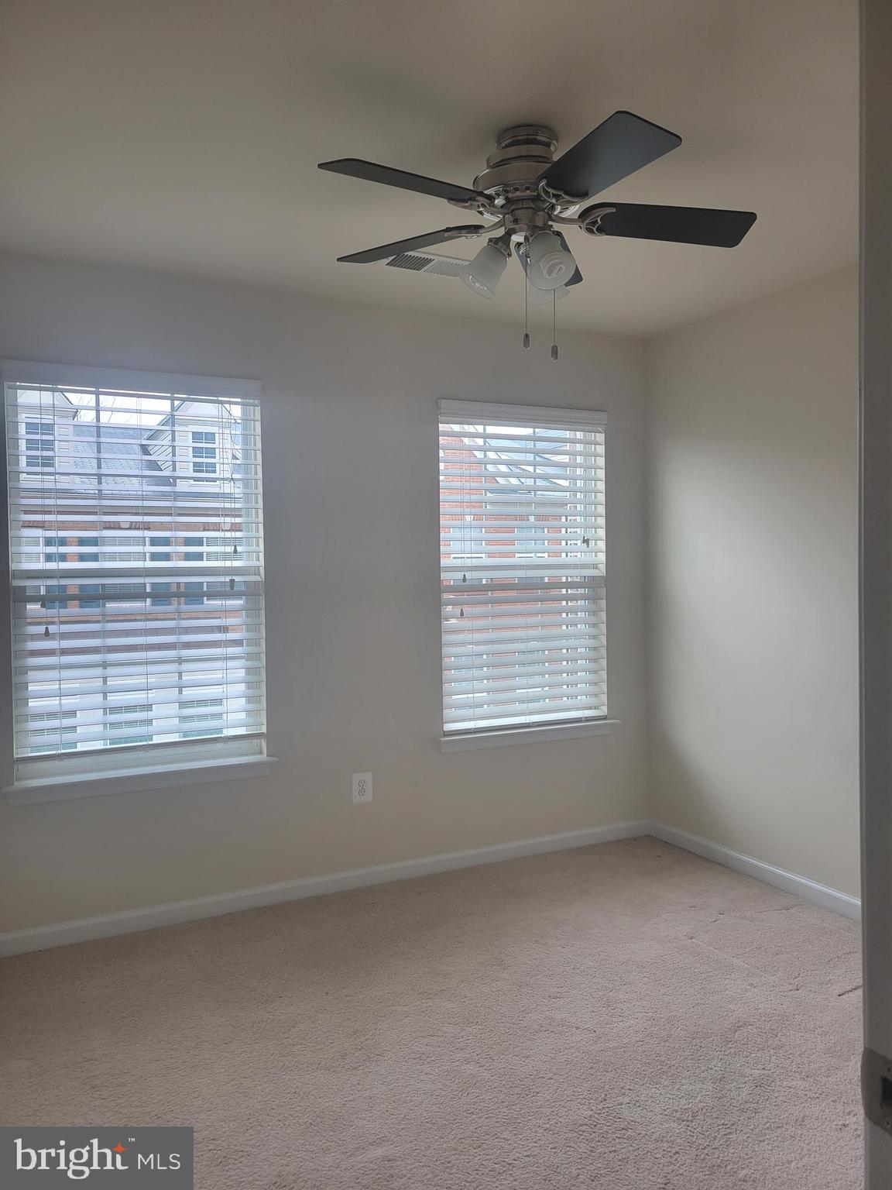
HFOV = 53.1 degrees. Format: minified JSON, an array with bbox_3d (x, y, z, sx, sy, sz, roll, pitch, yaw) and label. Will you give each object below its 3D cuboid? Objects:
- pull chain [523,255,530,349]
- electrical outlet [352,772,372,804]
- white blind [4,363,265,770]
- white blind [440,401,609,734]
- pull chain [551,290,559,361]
[{"bbox_3d":[0.200,-0.729,2.212,0.016,0.240,0.016,-2,2,-27],"label":"pull chain"},{"bbox_3d":[-0.345,0.806,3.733,0.083,0.123,0.010,-2,2,-27],"label":"electrical outlet"},{"bbox_3d":[-1.126,-0.131,3.324,0.900,1.395,0.070,-2,2,-27],"label":"white blind"},{"bbox_3d":[0.368,-0.130,4.088,0.890,1.450,0.070,-2,2,-27],"label":"white blind"},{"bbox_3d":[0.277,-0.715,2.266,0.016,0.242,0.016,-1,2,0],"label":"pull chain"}]

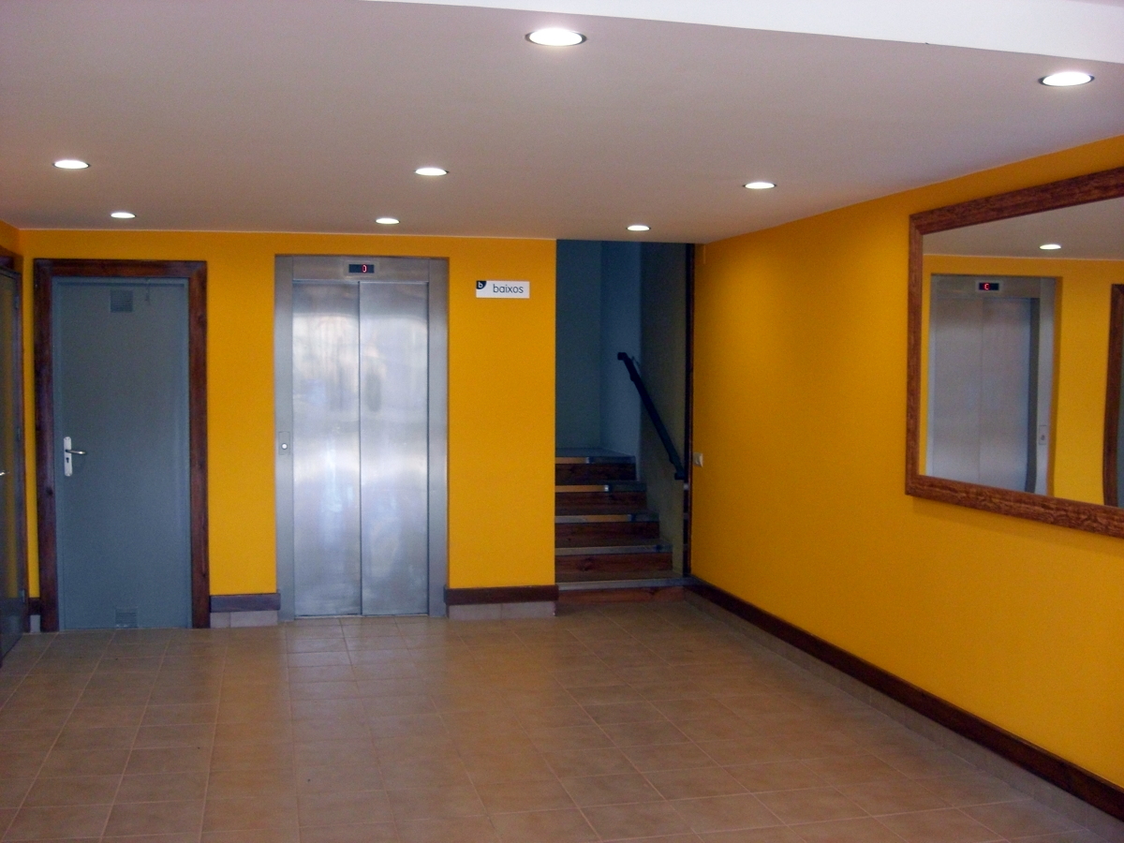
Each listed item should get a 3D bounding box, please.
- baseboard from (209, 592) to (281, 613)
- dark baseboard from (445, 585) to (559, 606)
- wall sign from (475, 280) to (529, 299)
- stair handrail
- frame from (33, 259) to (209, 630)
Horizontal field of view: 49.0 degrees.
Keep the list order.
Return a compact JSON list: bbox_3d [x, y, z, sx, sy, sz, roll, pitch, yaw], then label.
[{"bbox_3d":[-1.823,1.046,7.109,0.390,0.098,0.025,0,3,-13],"label":"baseboard"},{"bbox_3d":[-0.359,1.046,7.442,0.696,0.101,0.025,0,3,-13],"label":"dark baseboard"},{"bbox_3d":[-0.350,-0.784,7.351,0.323,0.099,0.015,0,3,-13],"label":"wall sign"},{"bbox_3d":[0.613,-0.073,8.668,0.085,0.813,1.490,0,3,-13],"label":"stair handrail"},{"bbox_3d":[-2.462,0.138,6.945,0.915,2.077,0.100,0,3,-13],"label":"frame"}]

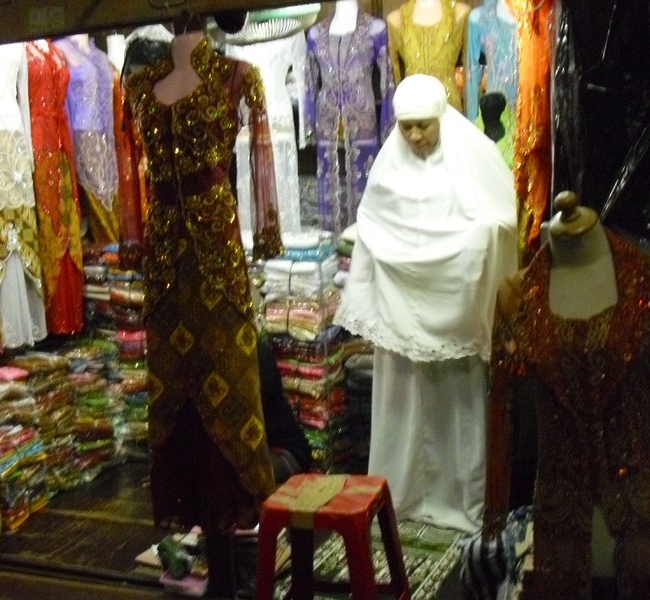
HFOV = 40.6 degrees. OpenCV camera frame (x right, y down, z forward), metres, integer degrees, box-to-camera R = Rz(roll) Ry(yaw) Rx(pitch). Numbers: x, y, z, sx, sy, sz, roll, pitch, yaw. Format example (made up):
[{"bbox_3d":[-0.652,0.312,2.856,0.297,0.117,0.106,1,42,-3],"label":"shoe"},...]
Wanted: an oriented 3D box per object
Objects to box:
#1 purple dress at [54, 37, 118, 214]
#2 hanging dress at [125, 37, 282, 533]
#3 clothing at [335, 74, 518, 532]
[{"bbox_3d":[-1.159,-0.859,4.250,0.320,0.790,0.230,-4,6,-32],"label":"purple dress"},{"bbox_3d":[-0.338,-0.045,2.420,0.430,1.340,0.290,1,5,17],"label":"hanging dress"},{"bbox_3d":[0.344,0.018,2.950,0.580,1.490,0.420,1,5,18],"label":"clothing"}]

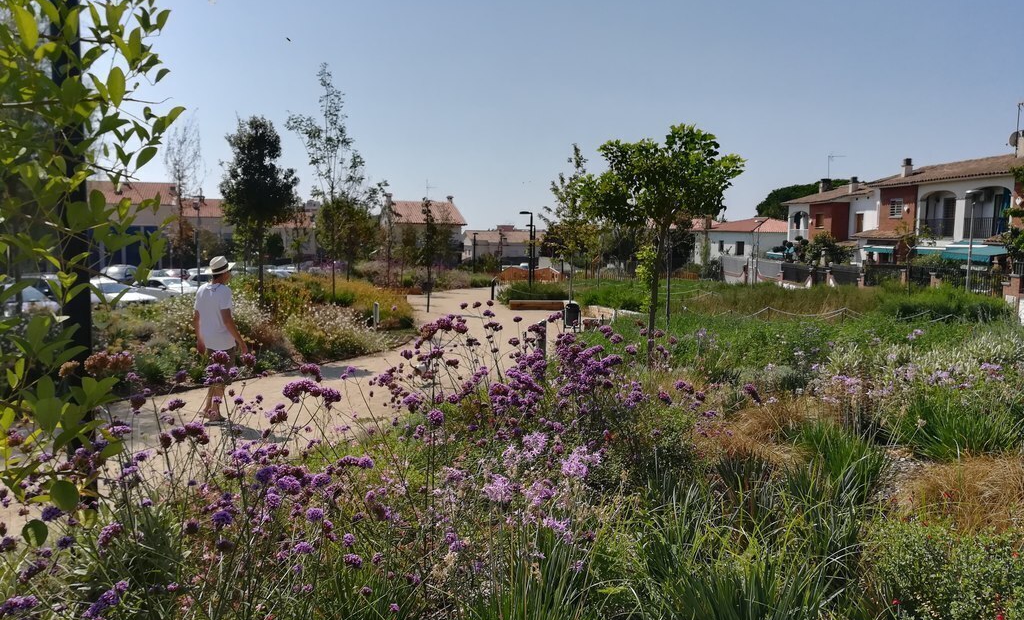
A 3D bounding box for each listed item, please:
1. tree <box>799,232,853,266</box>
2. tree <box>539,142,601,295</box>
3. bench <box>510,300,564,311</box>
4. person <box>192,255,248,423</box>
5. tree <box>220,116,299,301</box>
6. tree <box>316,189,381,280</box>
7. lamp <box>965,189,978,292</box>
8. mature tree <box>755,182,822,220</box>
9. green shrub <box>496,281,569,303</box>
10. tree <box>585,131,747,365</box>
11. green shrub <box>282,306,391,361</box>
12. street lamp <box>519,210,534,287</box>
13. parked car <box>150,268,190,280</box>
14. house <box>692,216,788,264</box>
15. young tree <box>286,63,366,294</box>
[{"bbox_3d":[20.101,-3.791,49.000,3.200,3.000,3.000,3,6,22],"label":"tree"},{"bbox_3d":[2.064,-2.730,26.217,2.100,5.730,2.100,1,6,0],"label":"tree"},{"bbox_3d":[1.173,-0.203,34.700,2.500,0.420,0.500,1,6,-5],"label":"bench"},{"bbox_3d":[-3.123,0.303,8.213,0.560,1.767,0.500,3,6,19],"label":"person"},{"bbox_3d":[-6.483,-2.355,19.747,2.050,5.125,2.050,1,6,0],"label":"tree"},{"bbox_3d":[-6.341,-2.521,29.787,2.500,4.323,2.400,1,6,0],"label":"tree"},{"bbox_3d":[18.689,-2.710,31.282,0.600,4.418,0.650,1,6,0],"label":"lamp"},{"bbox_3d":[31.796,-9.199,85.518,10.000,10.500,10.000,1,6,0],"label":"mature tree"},{"bbox_3d":[0.986,-0.770,37.000,3.400,1.150,2.400,1,6,0],"label":"green shrub"},{"bbox_3d":[2.818,-1.226,14.400,2.900,4.400,2.800,2,6,11],"label":"tree"},{"bbox_3d":[-3.534,0.410,15.400,2.000,0.930,1.700,0,6,-13],"label":"green shrub"},{"bbox_3d":[0.675,-2.572,35.798,0.650,4.087,0.250,1,6,0],"label":"street lamp"},{"bbox_3d":[-19.549,-1.591,44.072,1.780,1.470,4.200,-2,6,-27],"label":"parked car"},{"bbox_3d":[25.544,-6.852,77.500,10.300,5.200,10.300,-1,6,-17],"label":"house"},{"bbox_3d":[-5.078,-3.345,21.167,2.200,6.752,2.100,1,6,0],"label":"young tree"}]

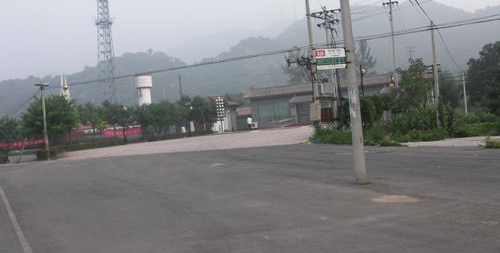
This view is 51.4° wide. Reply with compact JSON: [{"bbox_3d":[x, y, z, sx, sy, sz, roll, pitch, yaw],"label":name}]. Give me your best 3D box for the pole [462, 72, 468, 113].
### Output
[{"bbox_3d":[28.246,-4.119,68.000,0.400,6.100,0.300,-5,1,0],"label":"pole"}]

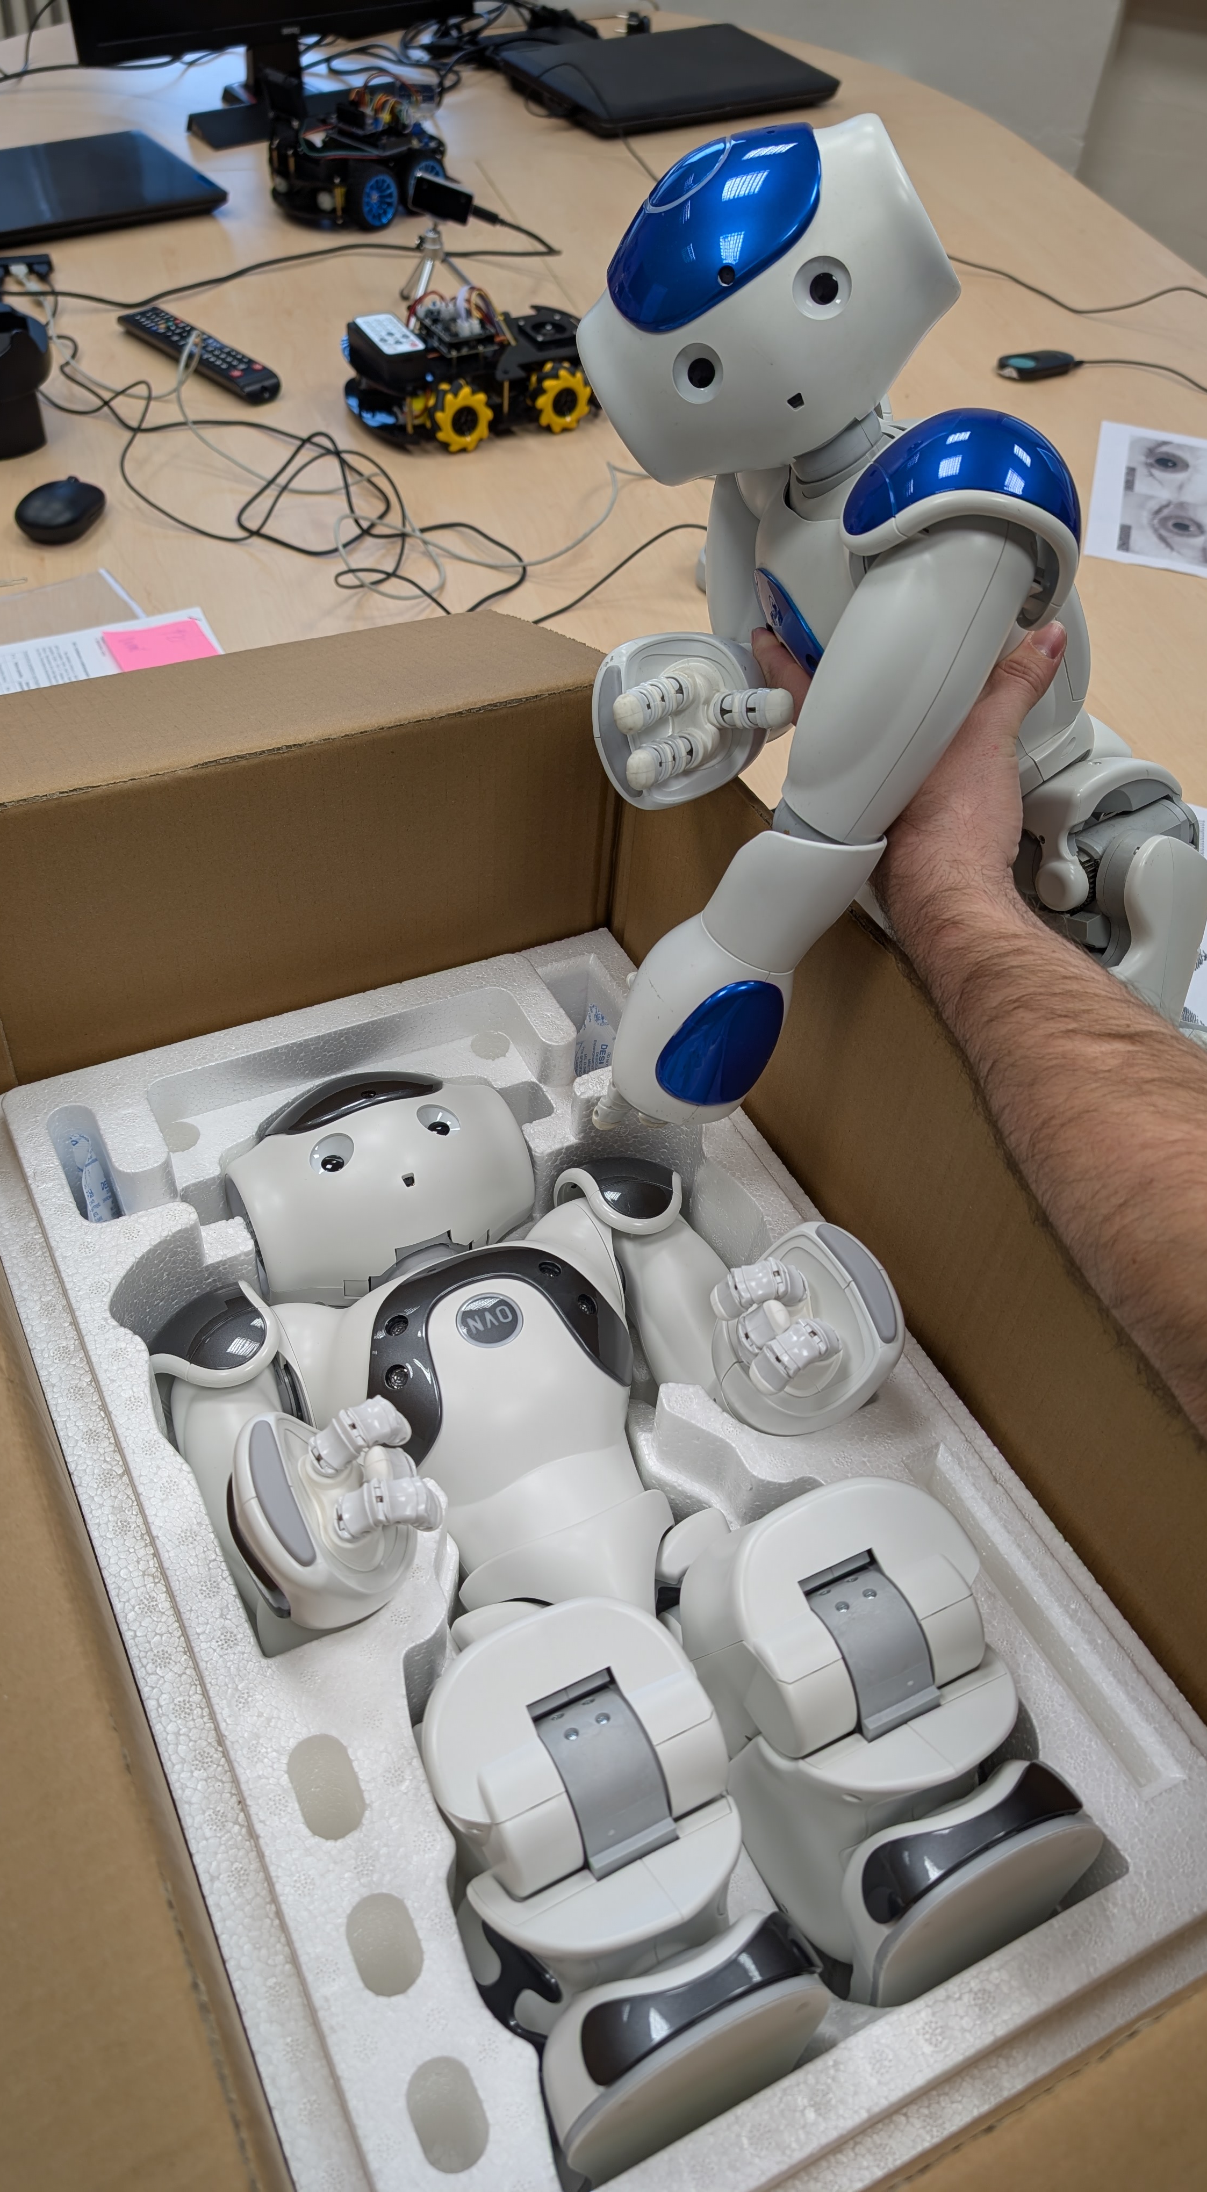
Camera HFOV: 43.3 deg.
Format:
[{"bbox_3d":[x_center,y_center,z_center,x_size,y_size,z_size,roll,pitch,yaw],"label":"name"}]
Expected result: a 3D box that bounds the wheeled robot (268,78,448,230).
[{"bbox_3d":[-0.297,-1.143,1.829,0.140,0.140,0.237,30,52,21],"label":"wheeled robot"}]

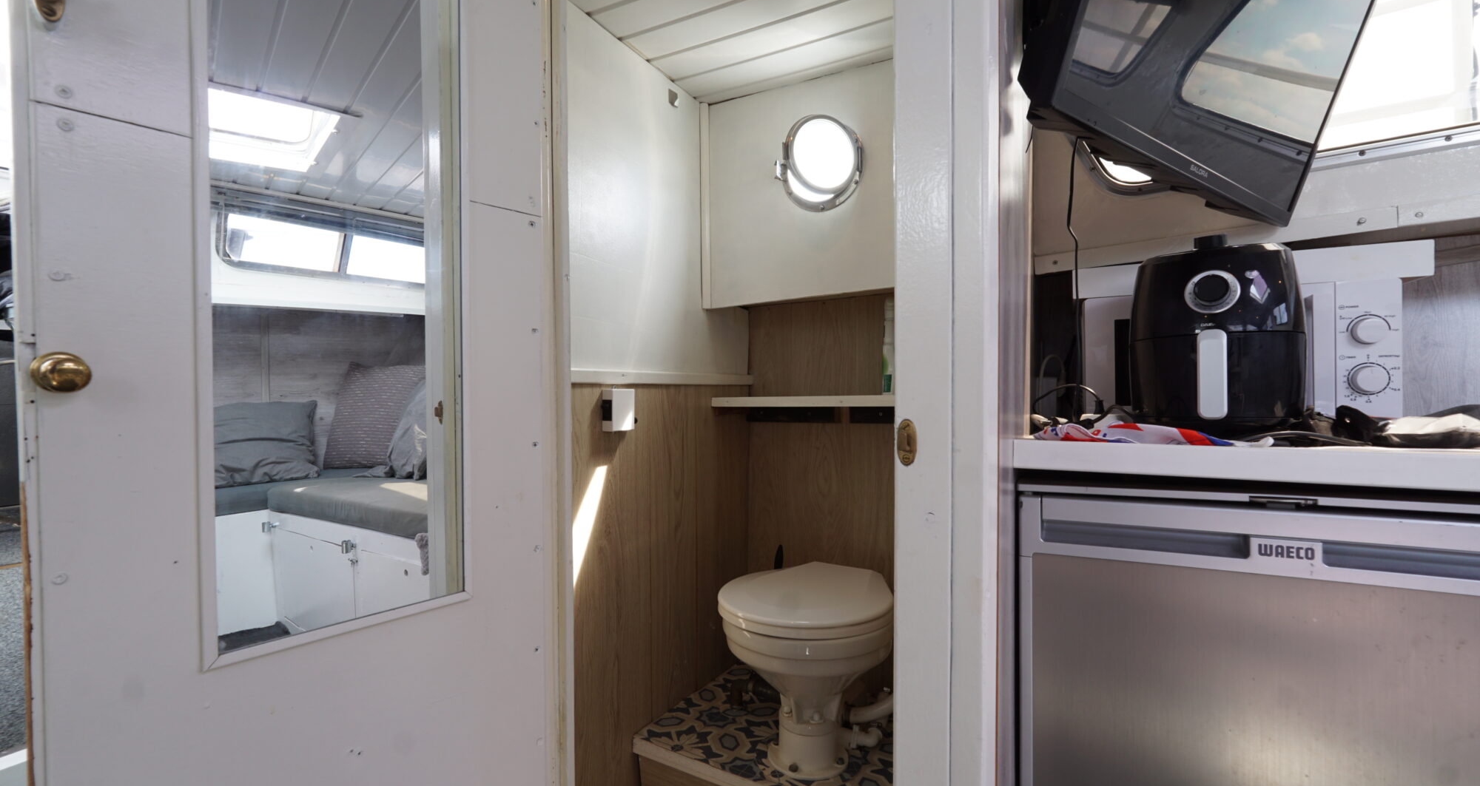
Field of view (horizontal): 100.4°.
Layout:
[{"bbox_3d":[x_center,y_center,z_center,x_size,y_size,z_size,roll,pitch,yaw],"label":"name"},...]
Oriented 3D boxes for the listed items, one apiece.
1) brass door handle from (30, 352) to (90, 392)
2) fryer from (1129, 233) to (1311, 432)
[{"bbox_3d":[-0.564,-0.017,0.513,0.046,0.036,0.036,0,1,39],"label":"brass door handle"},{"bbox_3d":[0.719,-0.096,0.936,0.220,0.300,0.280,0,1,38],"label":"fryer"}]

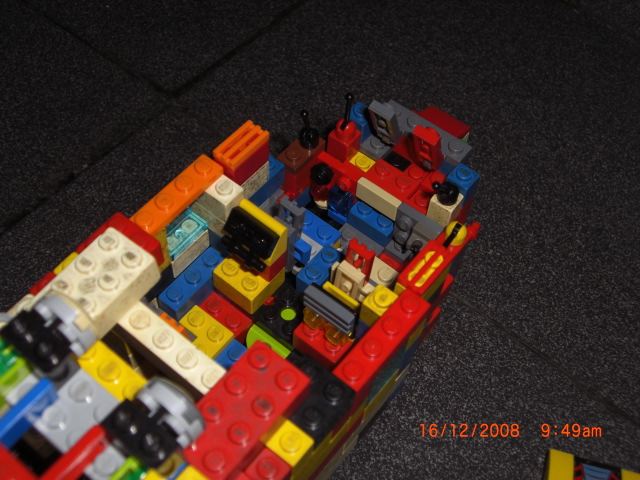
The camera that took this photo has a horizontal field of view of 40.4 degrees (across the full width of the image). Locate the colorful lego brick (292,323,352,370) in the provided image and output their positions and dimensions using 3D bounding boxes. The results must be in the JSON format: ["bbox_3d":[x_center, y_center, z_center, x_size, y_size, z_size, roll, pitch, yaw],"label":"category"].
[{"bbox_3d":[0.001,0.031,0.259,0.016,0.011,0.008,35,63,17],"label":"colorful lego brick"}]

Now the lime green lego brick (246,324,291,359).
[{"bbox_3d":[-0.015,0.030,0.235,0.013,0.008,0.007,34,61,19],"label":"lime green lego brick"}]

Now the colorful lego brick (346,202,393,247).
[{"bbox_3d":[0.018,-0.006,0.288,0.016,0.011,0.008,35,63,17],"label":"colorful lego brick"}]

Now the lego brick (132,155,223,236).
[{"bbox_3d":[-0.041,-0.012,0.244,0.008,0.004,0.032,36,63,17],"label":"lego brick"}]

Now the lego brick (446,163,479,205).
[{"bbox_3d":[0.044,-0.017,0.273,0.008,0.011,0.008,35,63,17],"label":"lego brick"}]

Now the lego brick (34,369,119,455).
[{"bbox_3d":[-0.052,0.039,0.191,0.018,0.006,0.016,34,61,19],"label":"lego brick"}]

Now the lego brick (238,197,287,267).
[{"bbox_3d":[-0.018,-0.002,0.254,0.016,0.013,0.008,35,63,17],"label":"lego brick"}]

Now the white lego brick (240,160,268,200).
[{"bbox_3d":[-0.025,-0.019,0.275,0.008,0.010,0.016,35,63,17],"label":"white lego brick"}]

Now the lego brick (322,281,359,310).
[{"bbox_3d":[0.006,0.016,0.248,0.012,0.004,0.004,35,63,17],"label":"lego brick"}]

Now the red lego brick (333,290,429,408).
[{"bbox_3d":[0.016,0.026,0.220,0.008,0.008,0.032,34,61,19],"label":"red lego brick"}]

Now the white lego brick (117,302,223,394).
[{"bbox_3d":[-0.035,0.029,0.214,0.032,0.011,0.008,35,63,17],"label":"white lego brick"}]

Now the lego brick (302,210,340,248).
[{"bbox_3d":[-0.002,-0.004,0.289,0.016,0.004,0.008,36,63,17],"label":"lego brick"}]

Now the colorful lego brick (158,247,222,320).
[{"bbox_3d":[-0.039,0.014,0.271,0.008,0.011,0.024,35,63,17],"label":"colorful lego brick"}]

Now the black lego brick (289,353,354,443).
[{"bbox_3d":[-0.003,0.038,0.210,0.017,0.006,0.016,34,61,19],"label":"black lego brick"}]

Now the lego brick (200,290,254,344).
[{"bbox_3d":[-0.030,0.026,0.276,0.016,0.011,0.008,36,63,17],"label":"lego brick"}]

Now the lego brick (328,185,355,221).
[{"bbox_3d":[0.008,-0.013,0.292,0.008,0.010,0.008,35,63,17],"label":"lego brick"}]

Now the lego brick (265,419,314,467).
[{"bbox_3d":[-0.007,0.049,0.203,0.008,0.011,0.008,36,63,17],"label":"lego brick"}]

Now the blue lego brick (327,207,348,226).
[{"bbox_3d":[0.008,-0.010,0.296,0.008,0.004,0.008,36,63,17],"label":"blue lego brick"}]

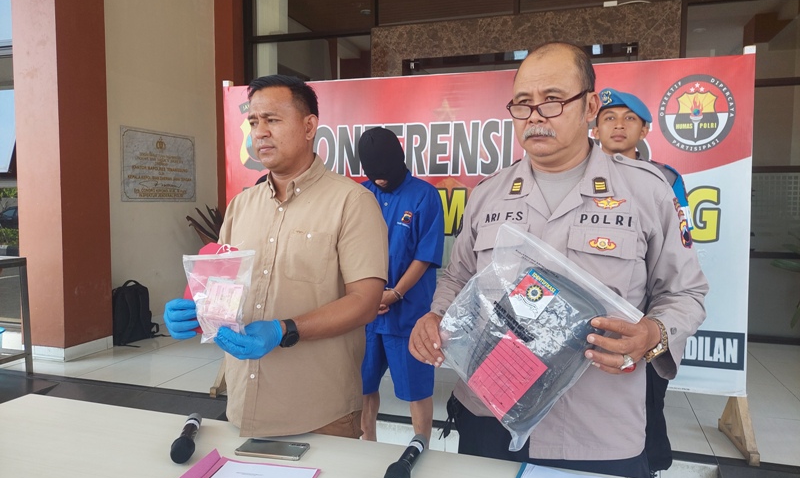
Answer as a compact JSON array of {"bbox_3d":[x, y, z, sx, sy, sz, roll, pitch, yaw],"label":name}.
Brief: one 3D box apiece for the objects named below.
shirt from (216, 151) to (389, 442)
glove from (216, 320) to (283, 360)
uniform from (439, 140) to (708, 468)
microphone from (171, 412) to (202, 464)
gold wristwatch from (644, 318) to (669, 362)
[{"bbox_3d":[-0.255,0.140,1.480,0.470,0.715,0.300,2,4,26],"label":"shirt"},{"bbox_3d":[-0.334,0.223,1.230,0.155,0.090,0.090,-8,7,-33],"label":"glove"},{"bbox_3d":[0.383,0.124,1.240,0.560,0.690,0.370,2,4,27],"label":"uniform"},{"bbox_3d":[-0.507,0.474,1.335,0.056,0.056,0.238,0,1,-12],"label":"microphone"},{"bbox_3d":[0.495,0.194,1.070,0.068,0.065,0.038,-32,0,36],"label":"gold wristwatch"}]

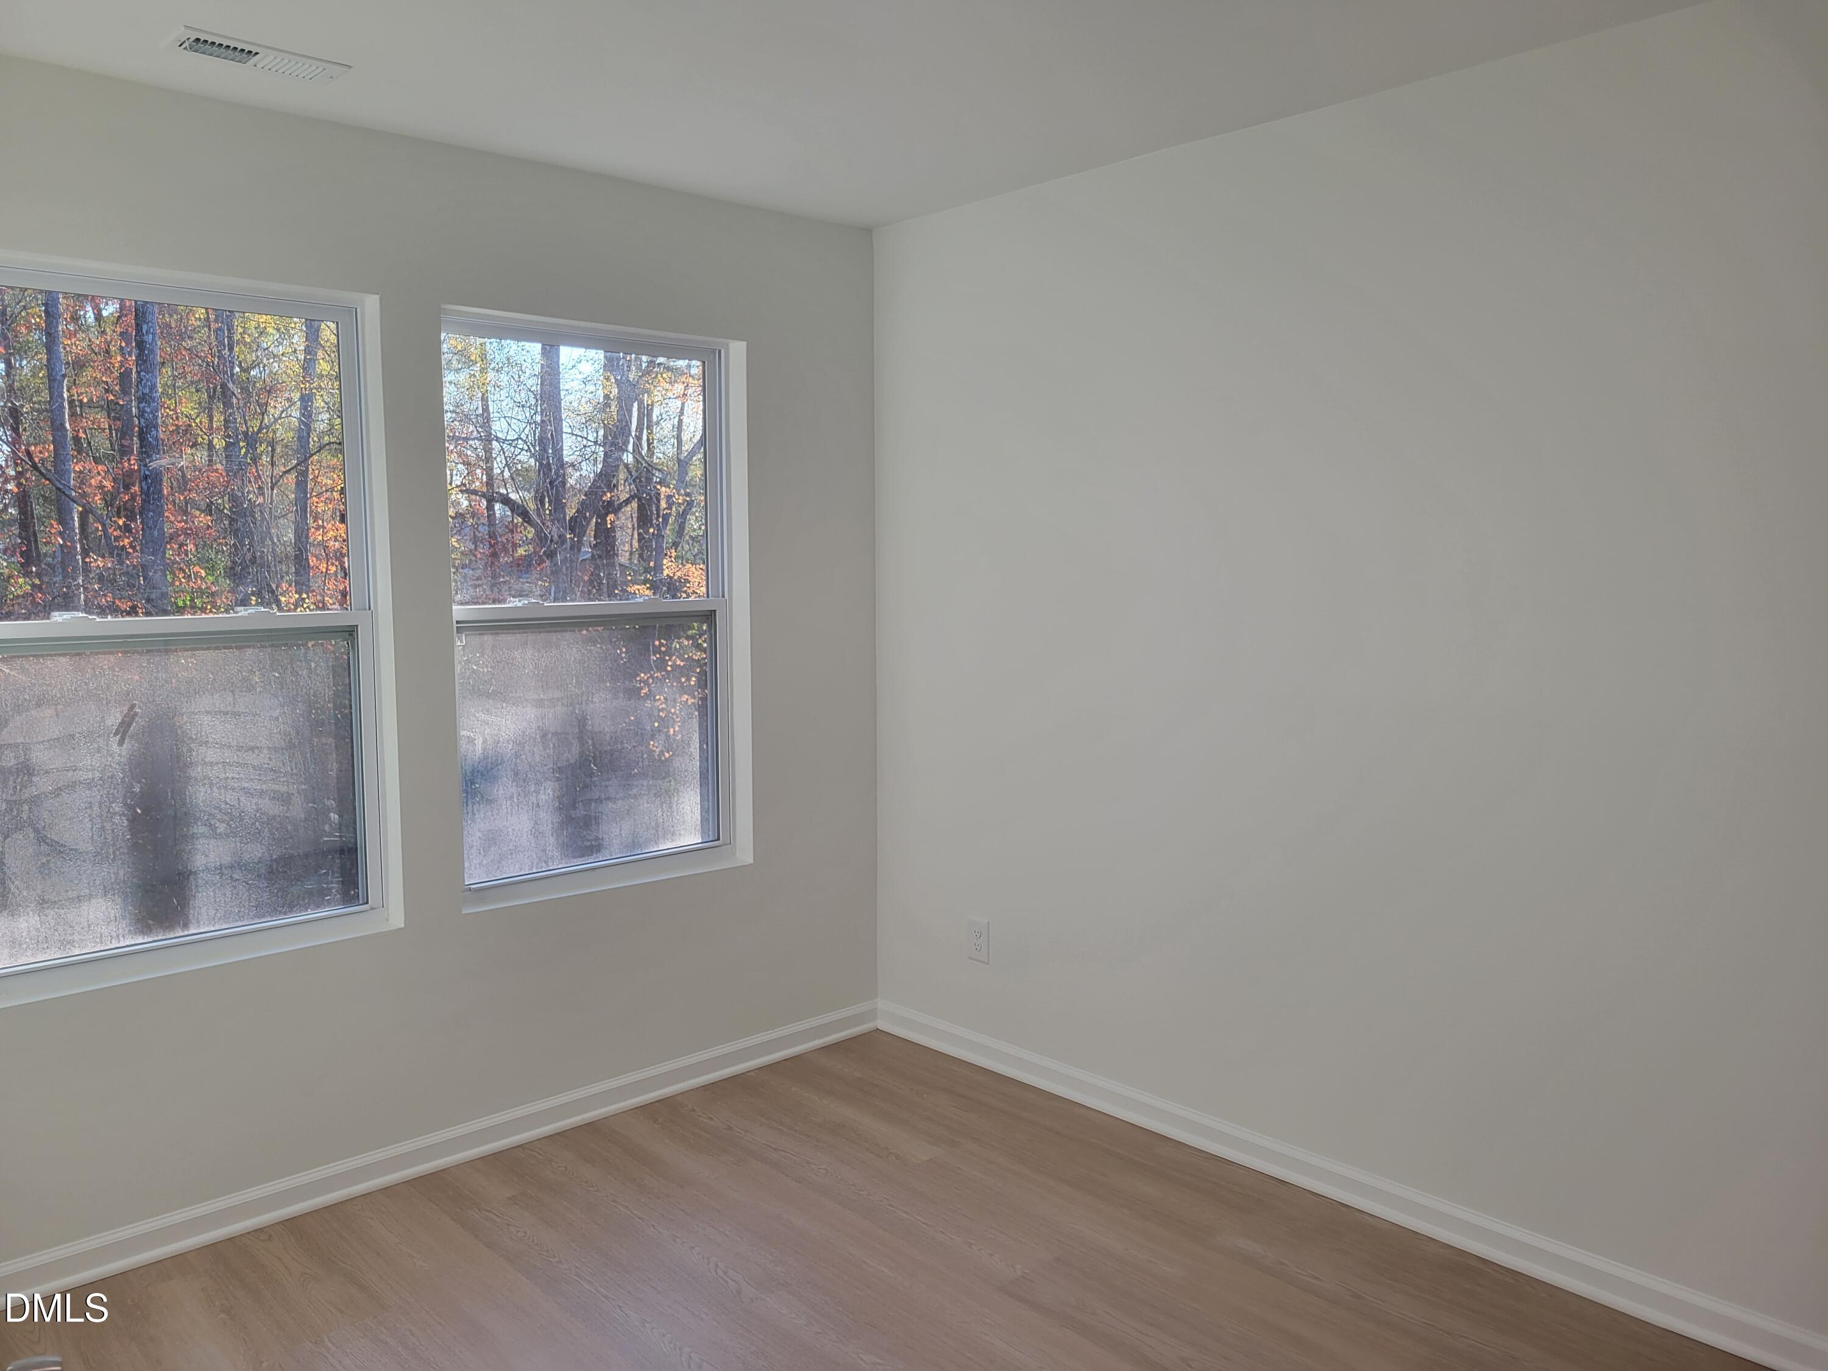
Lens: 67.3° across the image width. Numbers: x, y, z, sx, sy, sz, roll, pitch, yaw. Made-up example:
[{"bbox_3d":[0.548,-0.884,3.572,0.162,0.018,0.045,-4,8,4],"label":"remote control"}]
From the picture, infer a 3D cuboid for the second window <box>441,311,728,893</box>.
[{"bbox_3d":[-0.812,-0.196,3.594,0.866,1.450,0.100,-6,8,-42],"label":"second window"}]

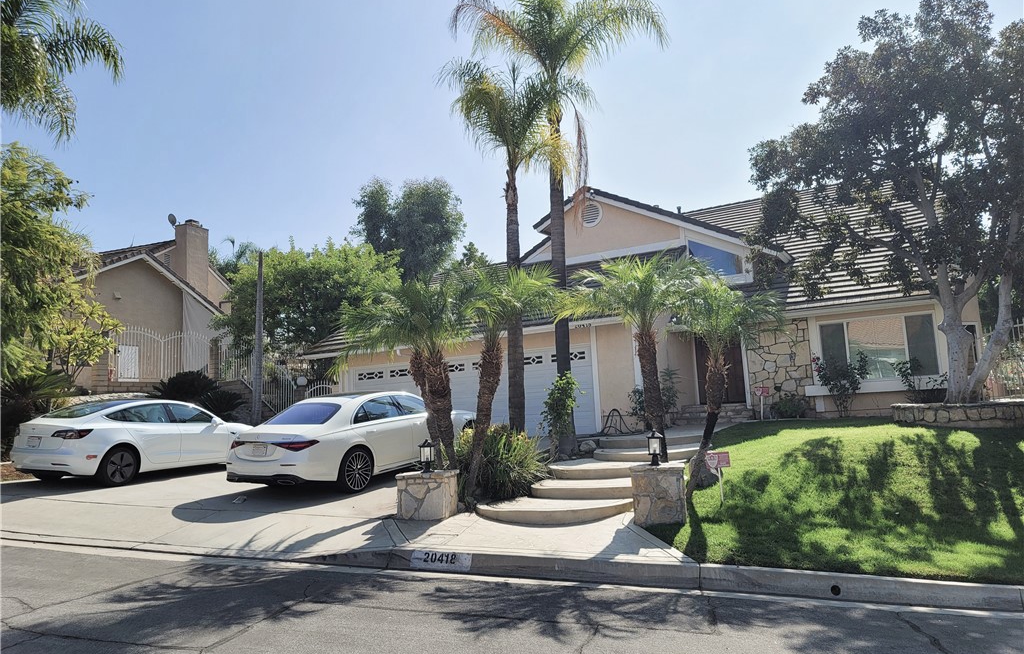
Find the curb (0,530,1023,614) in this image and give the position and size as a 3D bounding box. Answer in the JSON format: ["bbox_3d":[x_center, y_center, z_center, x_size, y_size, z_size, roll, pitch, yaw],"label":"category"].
[{"bbox_3d":[-0.994,2.334,7.533,10.690,0.220,0.350,-2,-6,16],"label":"curb"}]

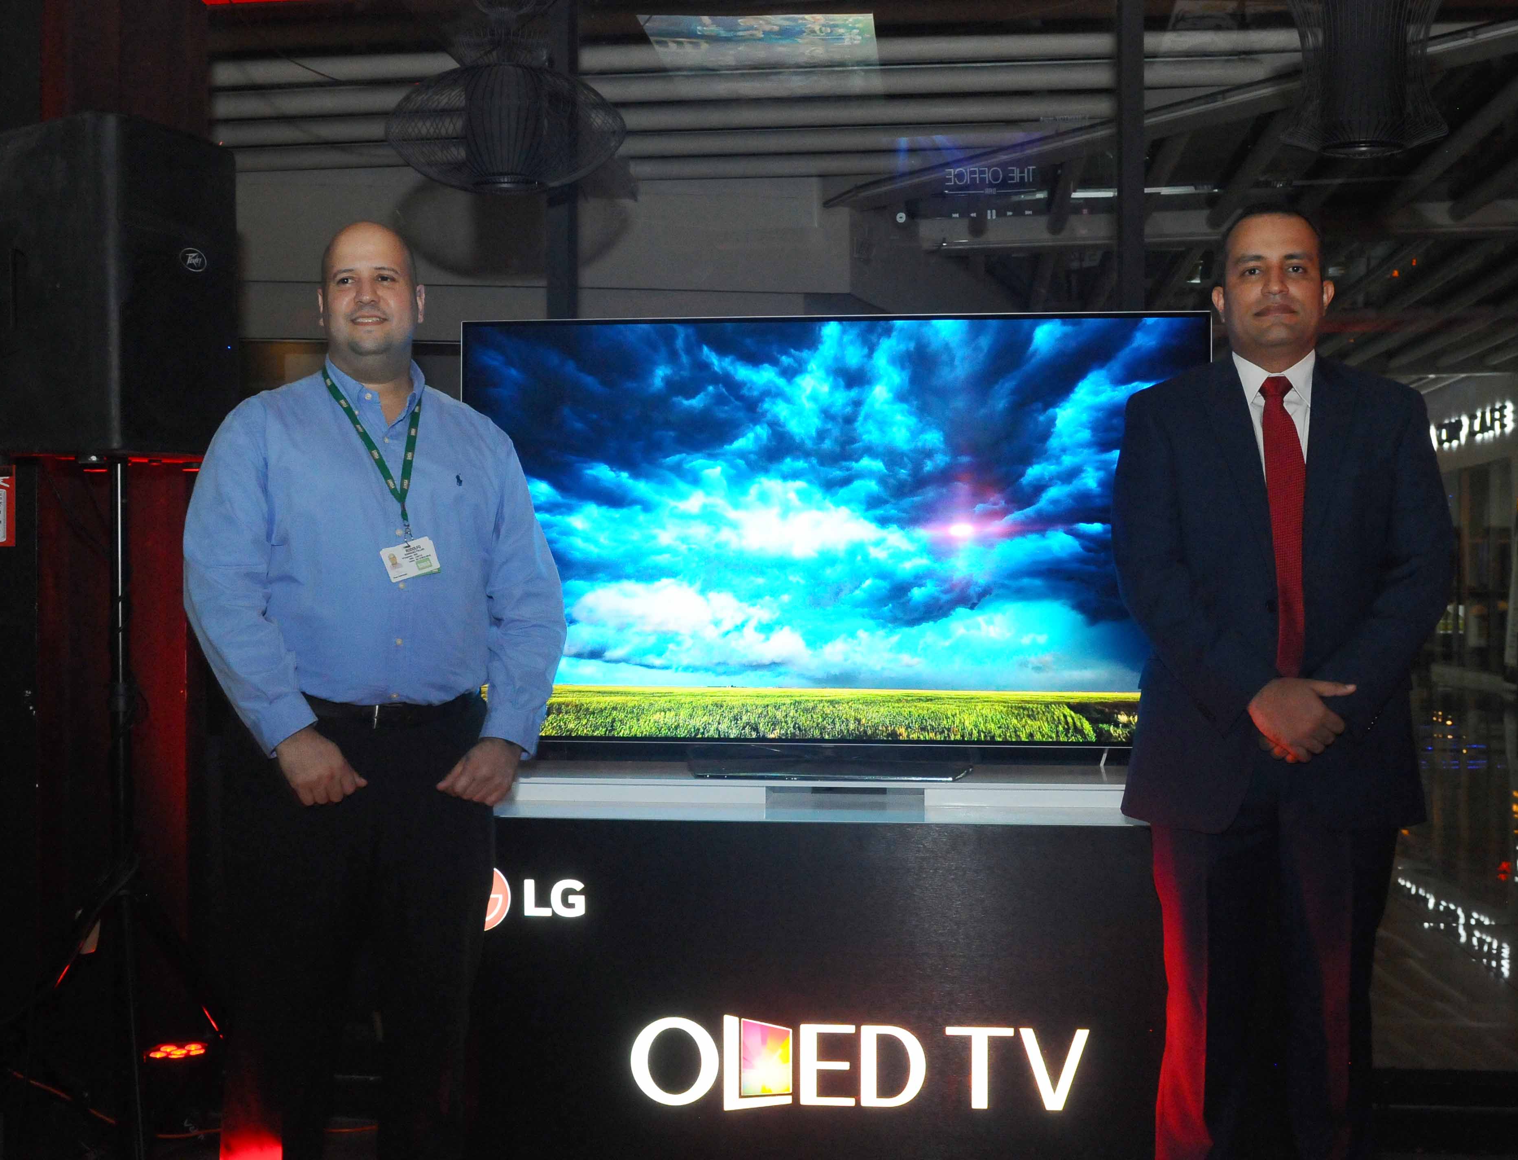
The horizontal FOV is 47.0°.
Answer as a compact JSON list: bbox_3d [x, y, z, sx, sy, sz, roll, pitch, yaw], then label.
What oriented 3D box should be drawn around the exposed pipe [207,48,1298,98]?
[{"bbox_3d":[-0.120,-2.380,8.170,5.300,0.125,0.125,0,0,7],"label":"exposed pipe"}]

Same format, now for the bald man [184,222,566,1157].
[{"bbox_3d":[-0.635,0.290,2.920,0.640,1.770,0.380,0,0,-16],"label":"bald man"}]

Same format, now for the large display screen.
[{"bbox_3d":[0.137,-0.094,3.385,1.450,0.825,0.050,0,0,6],"label":"large display screen"}]

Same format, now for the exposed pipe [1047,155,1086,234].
[{"bbox_3d":[1.900,-2.380,10.750,0.120,0.120,2.200,0,0,7],"label":"exposed pipe"}]

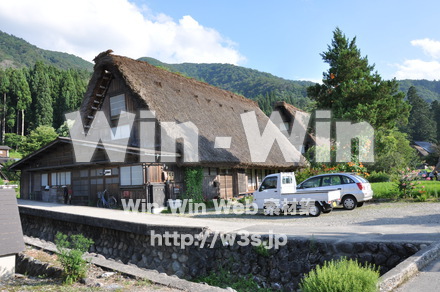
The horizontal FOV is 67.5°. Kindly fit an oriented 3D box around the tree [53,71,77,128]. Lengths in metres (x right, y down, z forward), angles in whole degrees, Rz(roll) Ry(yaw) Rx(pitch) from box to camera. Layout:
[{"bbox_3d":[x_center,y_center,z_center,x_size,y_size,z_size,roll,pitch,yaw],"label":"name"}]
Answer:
[{"bbox_3d":[-32.621,-7.553,69.153,4.800,17.060,4.800,-1,-6,0],"label":"tree"}]

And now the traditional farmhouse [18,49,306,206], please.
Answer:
[{"bbox_3d":[-4.395,-0.146,27.501,18.800,9.100,17.400,-6,-7,39],"label":"traditional farmhouse"}]

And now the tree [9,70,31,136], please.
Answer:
[{"bbox_3d":[-42.595,-8.498,70.000,4.600,16.500,4.600,-2,-6,0],"label":"tree"}]

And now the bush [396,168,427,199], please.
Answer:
[{"bbox_3d":[11.042,2.180,19.000,1.600,1.650,1.450,-2,-6,0],"label":"bush"}]

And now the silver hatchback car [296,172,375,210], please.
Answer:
[{"bbox_3d":[5.007,2.198,16.124,4.400,1.630,1.700,-5,-7,34],"label":"silver hatchback car"}]

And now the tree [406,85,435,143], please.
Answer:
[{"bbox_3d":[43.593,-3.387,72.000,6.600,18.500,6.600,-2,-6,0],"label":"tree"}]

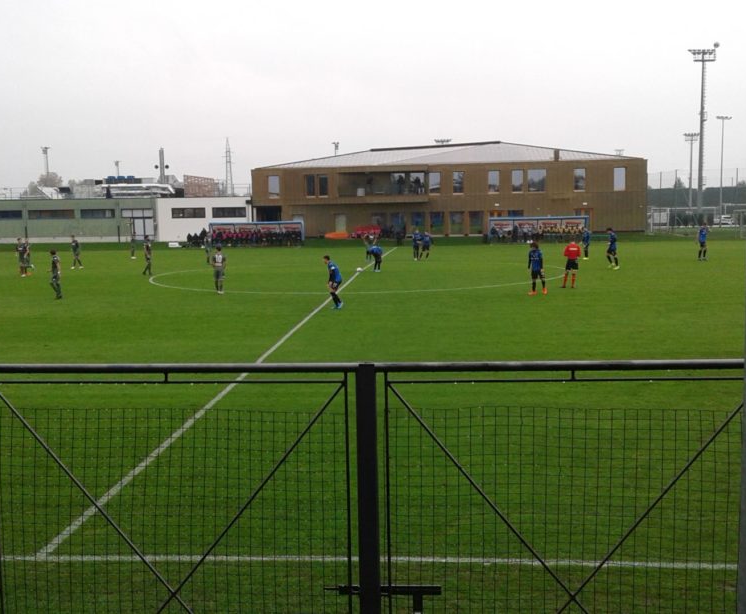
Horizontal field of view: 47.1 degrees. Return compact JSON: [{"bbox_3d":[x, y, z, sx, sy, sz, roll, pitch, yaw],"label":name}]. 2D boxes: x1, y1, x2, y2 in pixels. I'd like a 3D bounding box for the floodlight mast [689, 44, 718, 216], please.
[{"bbox_3d":[52.954,-27.709,137.908,4.500,28.290,1.700,-1,6,-3],"label":"floodlight mast"}]

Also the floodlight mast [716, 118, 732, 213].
[{"bbox_3d":[44.834,-17.308,109.860,2.600,14.060,0.700,-5,8,-35],"label":"floodlight mast"}]

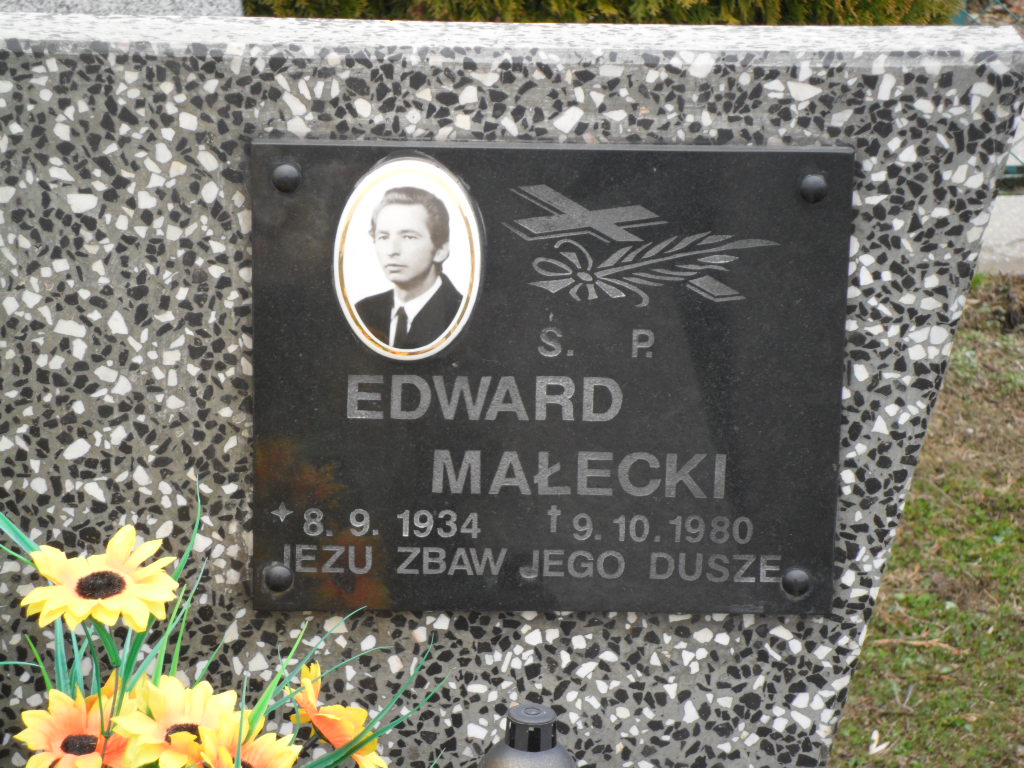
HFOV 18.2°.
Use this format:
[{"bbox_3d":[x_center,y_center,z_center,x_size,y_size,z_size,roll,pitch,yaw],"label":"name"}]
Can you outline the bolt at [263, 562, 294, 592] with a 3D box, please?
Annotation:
[{"bbox_3d":[-0.173,0.144,2.366,0.021,0.021,0.010,1,15,-2],"label":"bolt"}]

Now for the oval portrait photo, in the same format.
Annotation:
[{"bbox_3d":[-0.075,-0.091,2.307,0.108,0.152,0.008,1,15,-2],"label":"oval portrait photo"}]

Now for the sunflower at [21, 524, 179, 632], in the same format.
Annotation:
[{"bbox_3d":[-0.285,0.135,2.209,0.108,0.040,0.108,-8,35,0],"label":"sunflower"}]

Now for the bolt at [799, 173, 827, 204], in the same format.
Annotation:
[{"bbox_3d":[0.217,-0.141,2.303,0.021,0.021,0.010,1,15,-2],"label":"bolt"}]

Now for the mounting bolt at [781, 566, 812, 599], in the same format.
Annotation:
[{"bbox_3d":[0.212,0.149,2.381,0.021,0.021,0.010,1,15,-2],"label":"mounting bolt"}]

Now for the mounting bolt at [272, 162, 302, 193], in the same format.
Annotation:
[{"bbox_3d":[-0.162,-0.147,2.288,0.021,0.021,0.010,1,15,-2],"label":"mounting bolt"}]

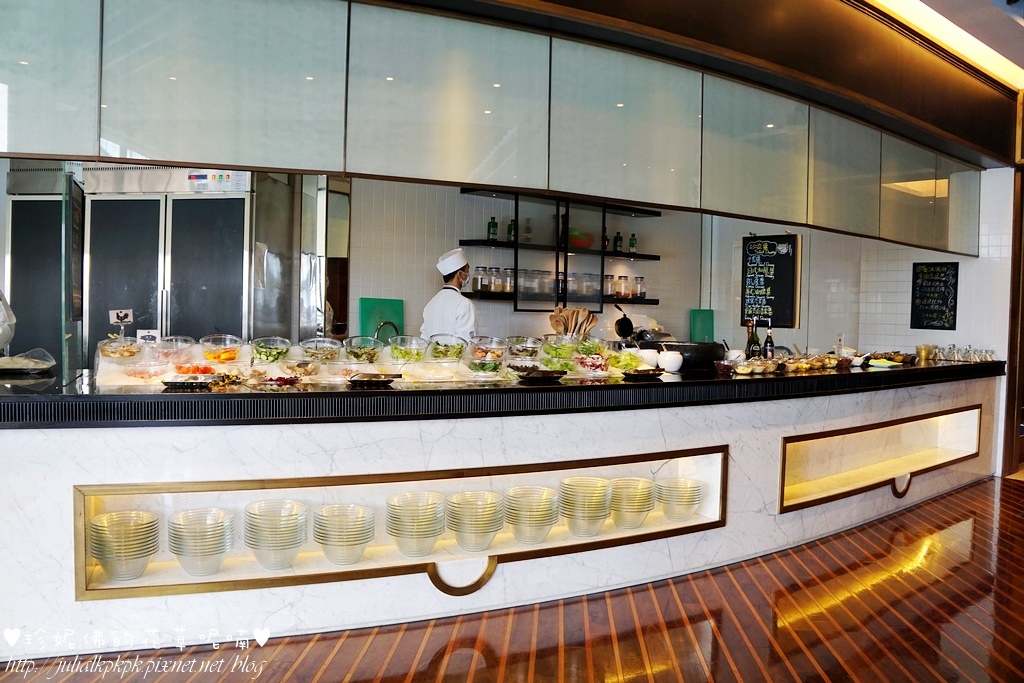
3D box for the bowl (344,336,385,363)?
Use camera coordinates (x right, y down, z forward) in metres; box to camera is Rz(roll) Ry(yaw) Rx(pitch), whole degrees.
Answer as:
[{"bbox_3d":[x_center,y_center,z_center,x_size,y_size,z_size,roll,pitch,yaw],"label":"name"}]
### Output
[{"bbox_3d":[-0.676,0.037,3.510,0.185,0.095,0.185,0,11,-23],"label":"bowl"}]

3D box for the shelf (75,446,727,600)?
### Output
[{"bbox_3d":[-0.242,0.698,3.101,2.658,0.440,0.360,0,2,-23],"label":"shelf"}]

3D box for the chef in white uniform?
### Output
[{"bbox_3d":[-0.446,0.249,5.274,0.330,1.770,0.470,0,2,-38],"label":"chef in white uniform"}]

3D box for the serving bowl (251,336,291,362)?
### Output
[{"bbox_3d":[-1.129,0.040,3.600,0.197,0.095,0.197,1,12,-17],"label":"serving bowl"}]

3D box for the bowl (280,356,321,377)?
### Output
[{"bbox_3d":[-0.877,0.108,3.192,0.164,0.075,0.164,0,7,-20],"label":"bowl"}]

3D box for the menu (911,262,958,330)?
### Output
[{"bbox_3d":[3.764,-0.405,6.840,0.020,0.595,0.400,0,2,-35],"label":"menu"}]

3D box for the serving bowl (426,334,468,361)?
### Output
[{"bbox_3d":[-0.313,0.035,3.820,0.197,0.095,0.197,2,12,0],"label":"serving bowl"}]

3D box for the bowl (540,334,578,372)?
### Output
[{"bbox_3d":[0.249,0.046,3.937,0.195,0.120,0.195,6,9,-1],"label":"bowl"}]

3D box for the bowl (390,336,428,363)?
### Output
[{"bbox_3d":[-0.482,0.037,3.593,0.187,0.095,0.187,4,10,-1],"label":"bowl"}]

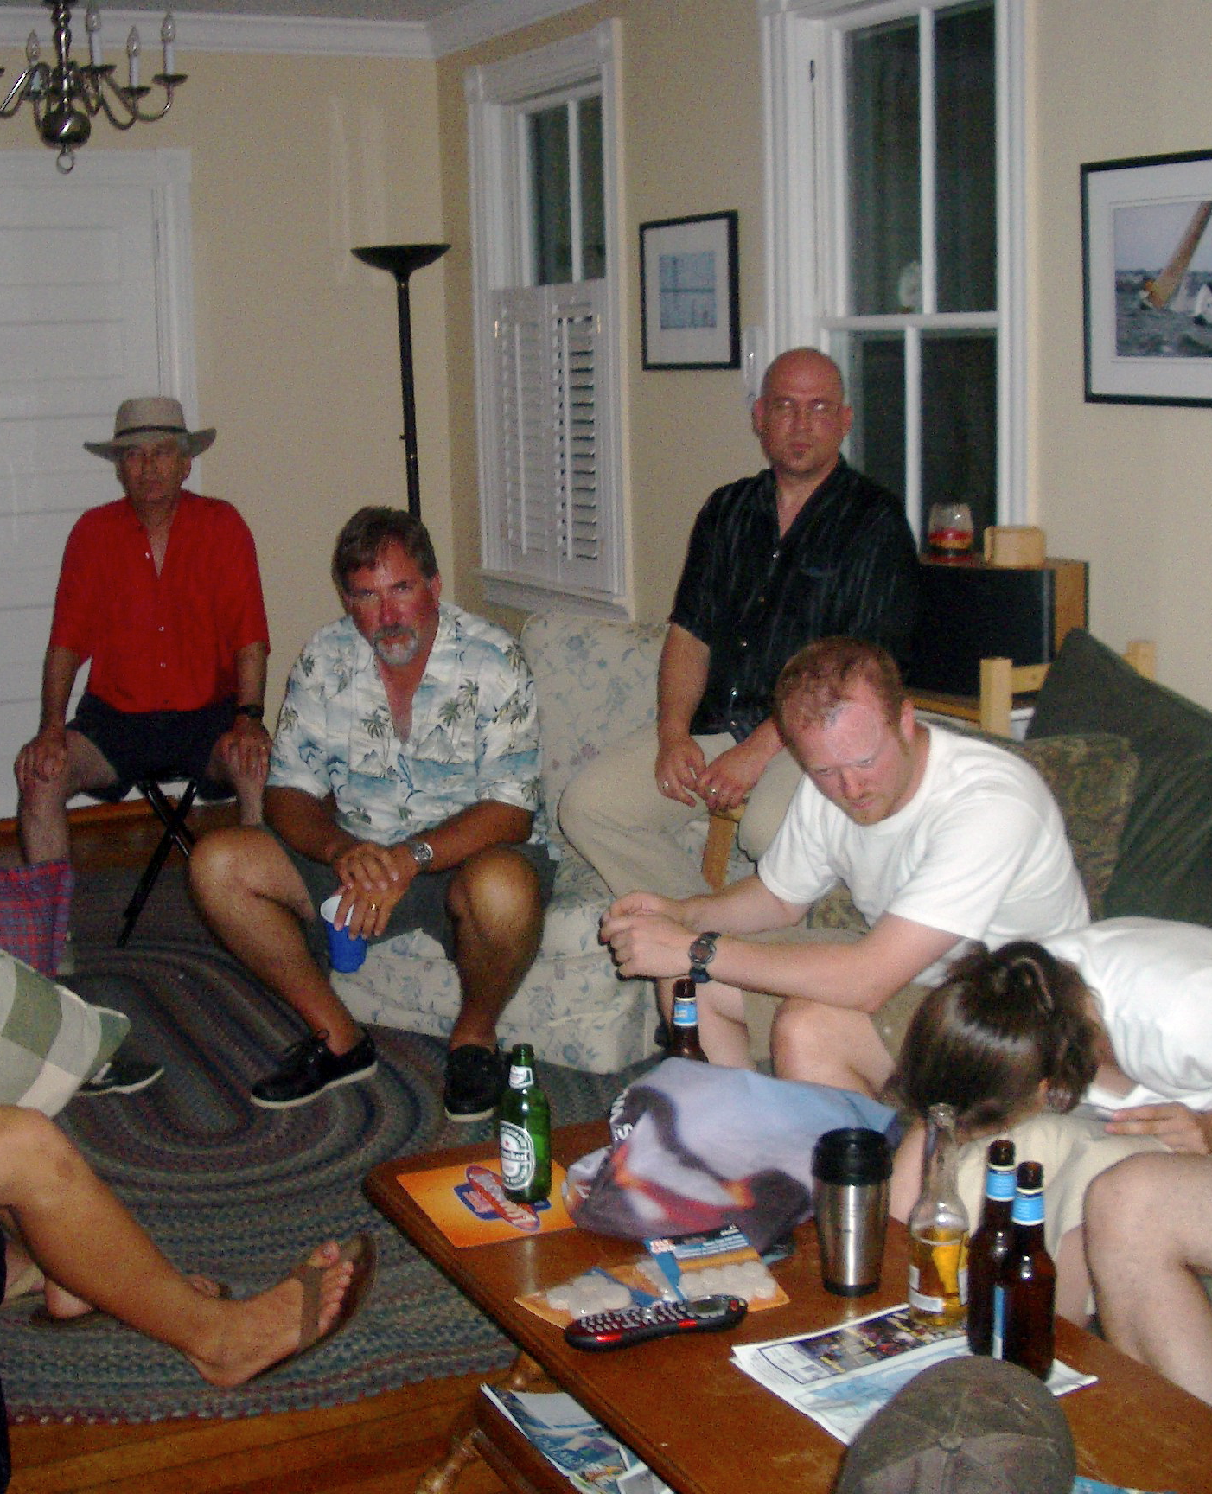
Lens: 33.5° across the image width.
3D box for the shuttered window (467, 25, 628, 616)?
[{"bbox_3d":[-0.164,-1.282,6.132,0.110,1.680,1.080,-7,12,-26],"label":"shuttered window"}]

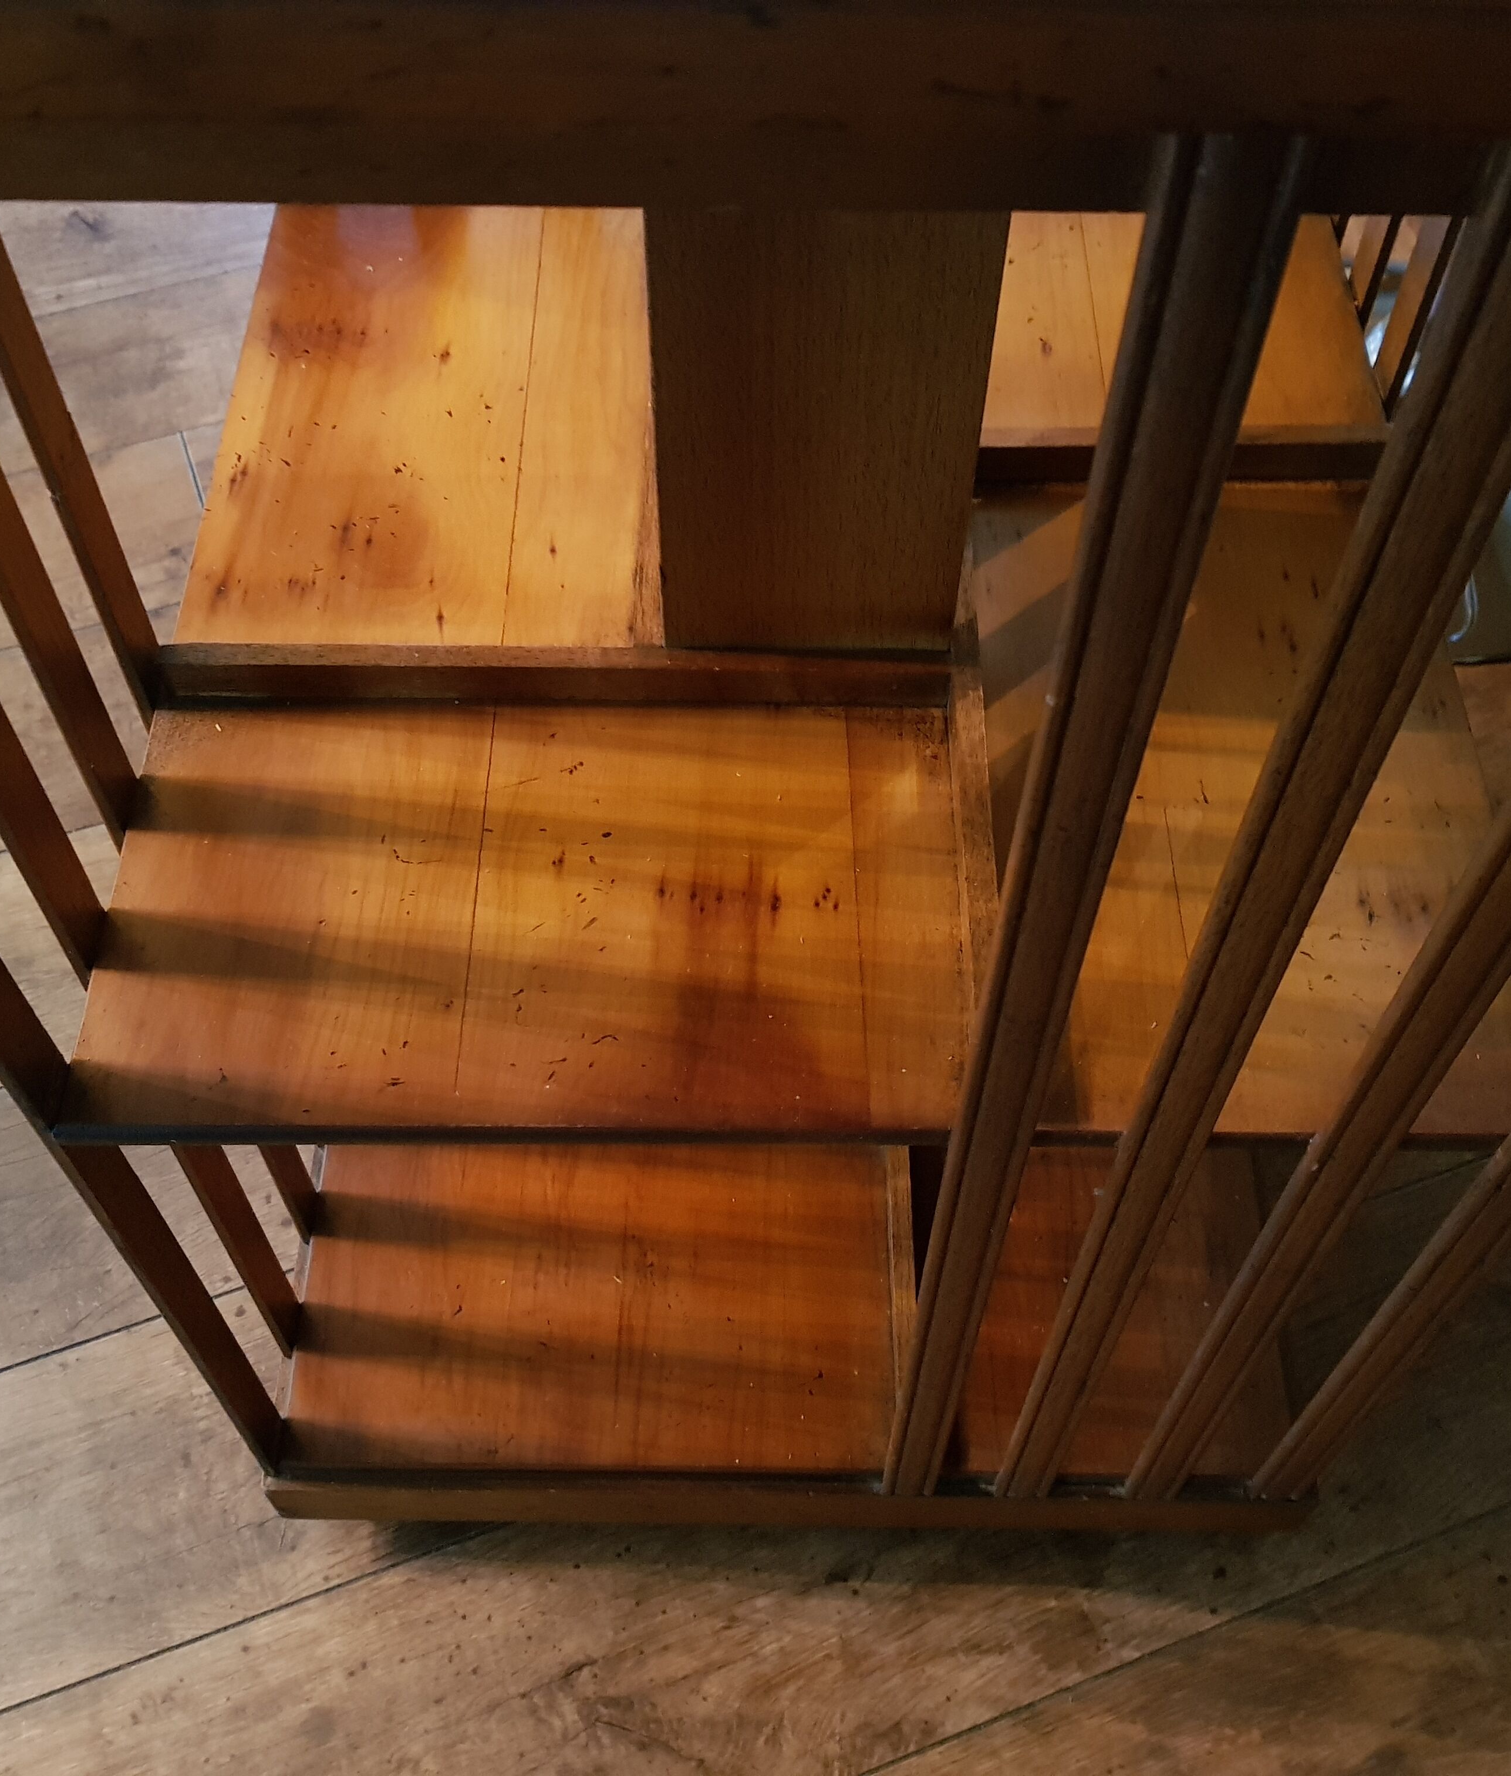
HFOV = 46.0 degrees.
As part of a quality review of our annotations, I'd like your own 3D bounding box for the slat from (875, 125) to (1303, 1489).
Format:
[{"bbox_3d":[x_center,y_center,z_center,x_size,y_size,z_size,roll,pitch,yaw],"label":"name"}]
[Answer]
[{"bbox_3d":[0.067,0.073,0.499,0.021,0.622,0.009,0,55,0],"label":"slat"}]

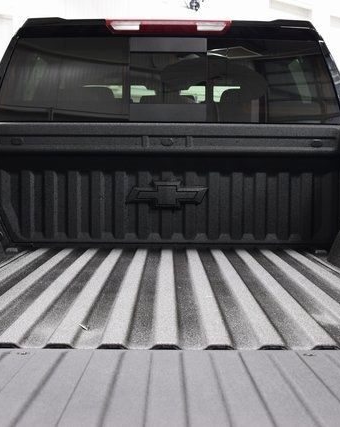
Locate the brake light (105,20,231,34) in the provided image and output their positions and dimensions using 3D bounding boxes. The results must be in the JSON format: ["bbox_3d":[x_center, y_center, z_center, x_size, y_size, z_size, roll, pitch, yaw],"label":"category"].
[{"bbox_3d":[-0.007,-0.888,3.055,0.590,0.065,0.070,0,4,0],"label":"brake light"}]

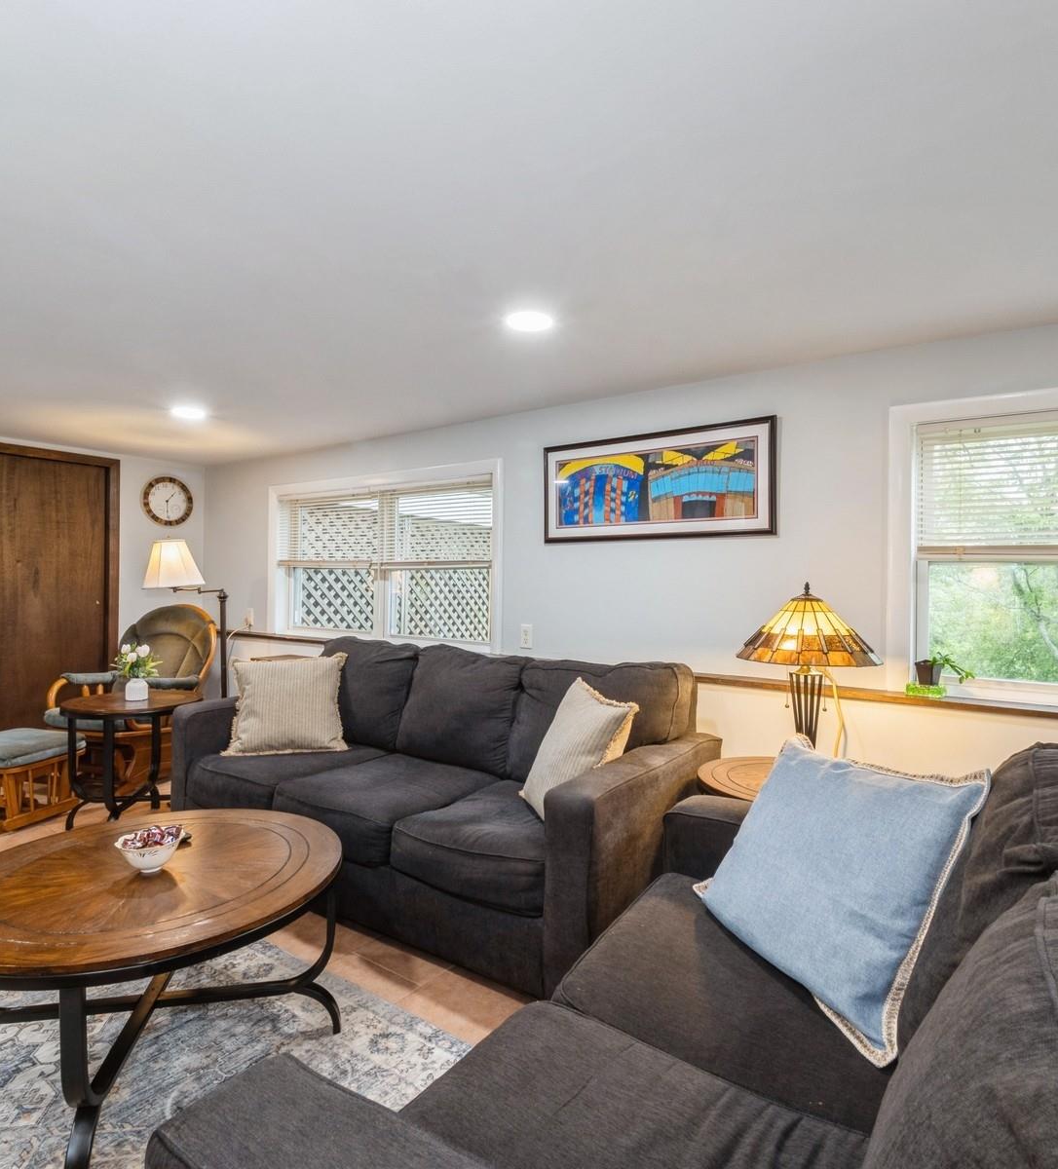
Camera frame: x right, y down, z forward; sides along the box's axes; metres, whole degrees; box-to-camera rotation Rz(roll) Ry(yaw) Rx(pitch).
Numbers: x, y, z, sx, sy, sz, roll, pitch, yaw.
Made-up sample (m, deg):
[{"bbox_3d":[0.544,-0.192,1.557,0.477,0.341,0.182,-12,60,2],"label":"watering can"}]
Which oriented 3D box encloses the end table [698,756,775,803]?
[{"bbox_3d":[0.870,0.956,2.110,0.630,0.610,0.630,1,0,23],"label":"end table"}]

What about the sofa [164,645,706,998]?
[{"bbox_3d":[-0.470,0.779,2.800,2.250,0.930,0.970,1,0,34],"label":"sofa"}]

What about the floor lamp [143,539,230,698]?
[{"bbox_3d":[-2.260,0.447,4.280,0.660,1.550,0.380,1,0,8],"label":"floor lamp"}]

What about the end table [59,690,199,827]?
[{"bbox_3d":[-2.090,0.920,3.320,0.640,0.610,0.640,1,0,-32],"label":"end table"}]

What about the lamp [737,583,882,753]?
[{"bbox_3d":[0.920,0.326,2.100,0.450,0.650,0.450,1,0,23],"label":"lamp"}]

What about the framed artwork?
[{"bbox_3d":[0.505,-0.424,2.720,1.070,0.463,0.035,1,0,35],"label":"framed artwork"}]

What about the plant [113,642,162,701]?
[{"bbox_3d":[-2.065,0.460,3.330,0.225,0.310,0.225,1,0,-32],"label":"plant"}]

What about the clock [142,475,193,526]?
[{"bbox_3d":[-2.645,-0.617,4.645,0.050,0.375,0.365,1,0,41],"label":"clock"}]

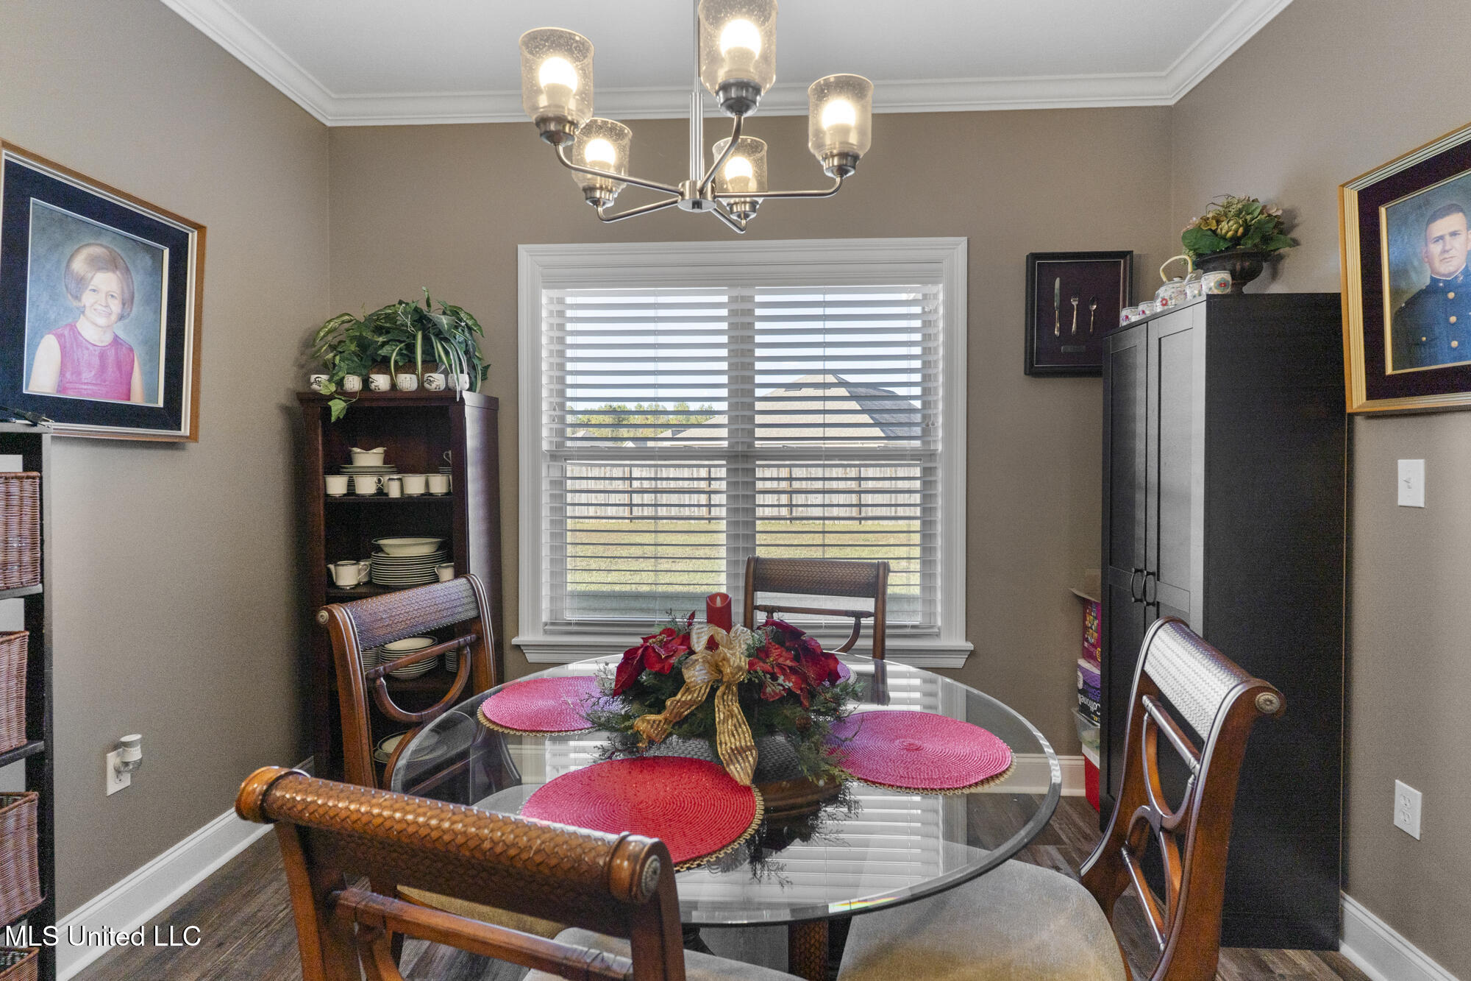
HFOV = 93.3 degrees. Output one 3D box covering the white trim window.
[{"bbox_3d":[0.016,-0.144,2.804,1.834,1.708,0.110,0,2,3],"label":"white trim window"}]

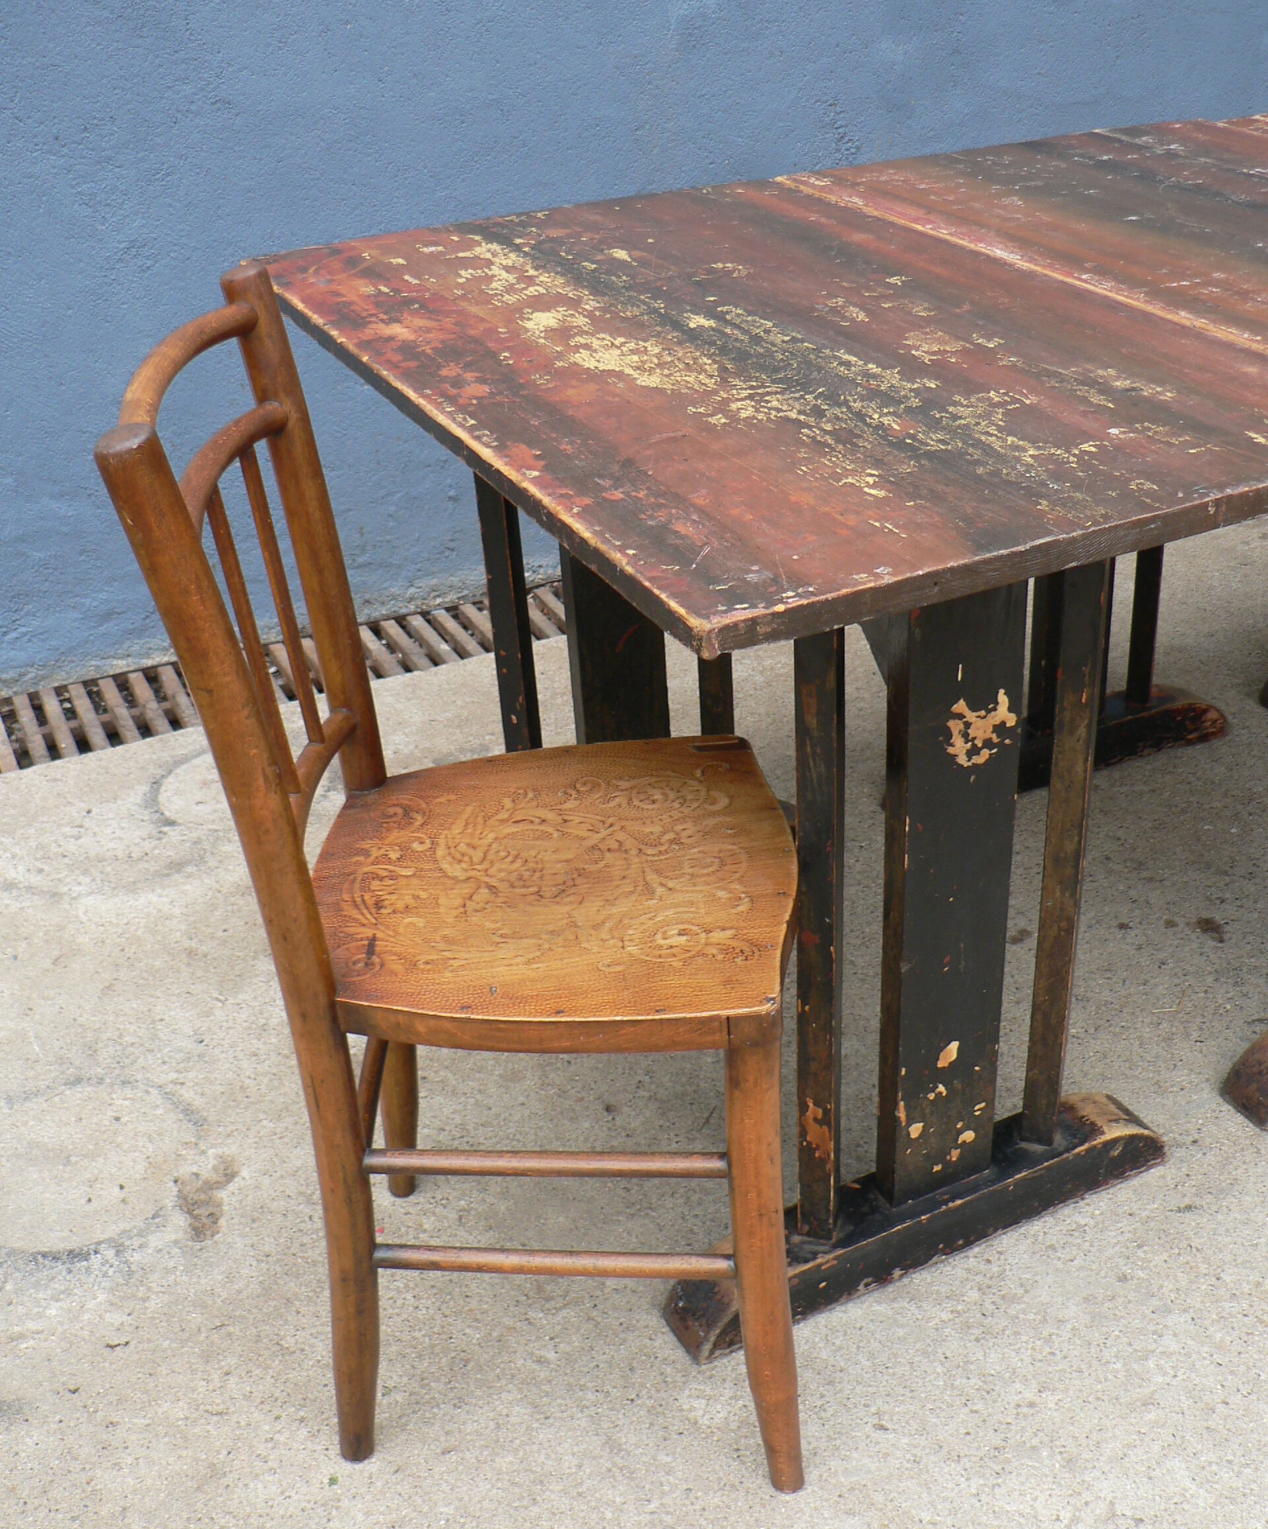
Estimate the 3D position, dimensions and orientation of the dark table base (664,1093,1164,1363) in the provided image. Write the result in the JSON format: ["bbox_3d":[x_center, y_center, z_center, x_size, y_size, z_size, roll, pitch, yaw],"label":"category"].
[{"bbox_3d":[0.269,0.402,1.598,0.508,0.064,0.065,-16,32,-21],"label":"dark table base"}]

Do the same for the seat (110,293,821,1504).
[{"bbox_3d":[-0.093,0.098,1.342,0.445,0.880,0.419,-2,30,1],"label":"seat"}]

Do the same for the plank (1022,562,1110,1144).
[{"bbox_3d":[0.359,0.056,1.461,0.029,0.664,0.027,9,32,21],"label":"plank"}]

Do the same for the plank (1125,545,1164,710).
[{"bbox_3d":[0.651,-0.372,2.176,0.029,0.664,0.027,9,32,21],"label":"plank"}]

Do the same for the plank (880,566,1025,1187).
[{"bbox_3d":[0.253,0.087,1.417,0.104,0.664,0.027,-16,32,-21],"label":"plank"}]

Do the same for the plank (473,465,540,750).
[{"bbox_3d":[-0.128,-0.149,1.865,0.029,0.664,0.027,9,32,21],"label":"plank"}]

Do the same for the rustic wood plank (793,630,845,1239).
[{"bbox_3d":[0.145,0.117,1.375,0.029,0.664,0.027,9,32,21],"label":"rustic wood plank"}]

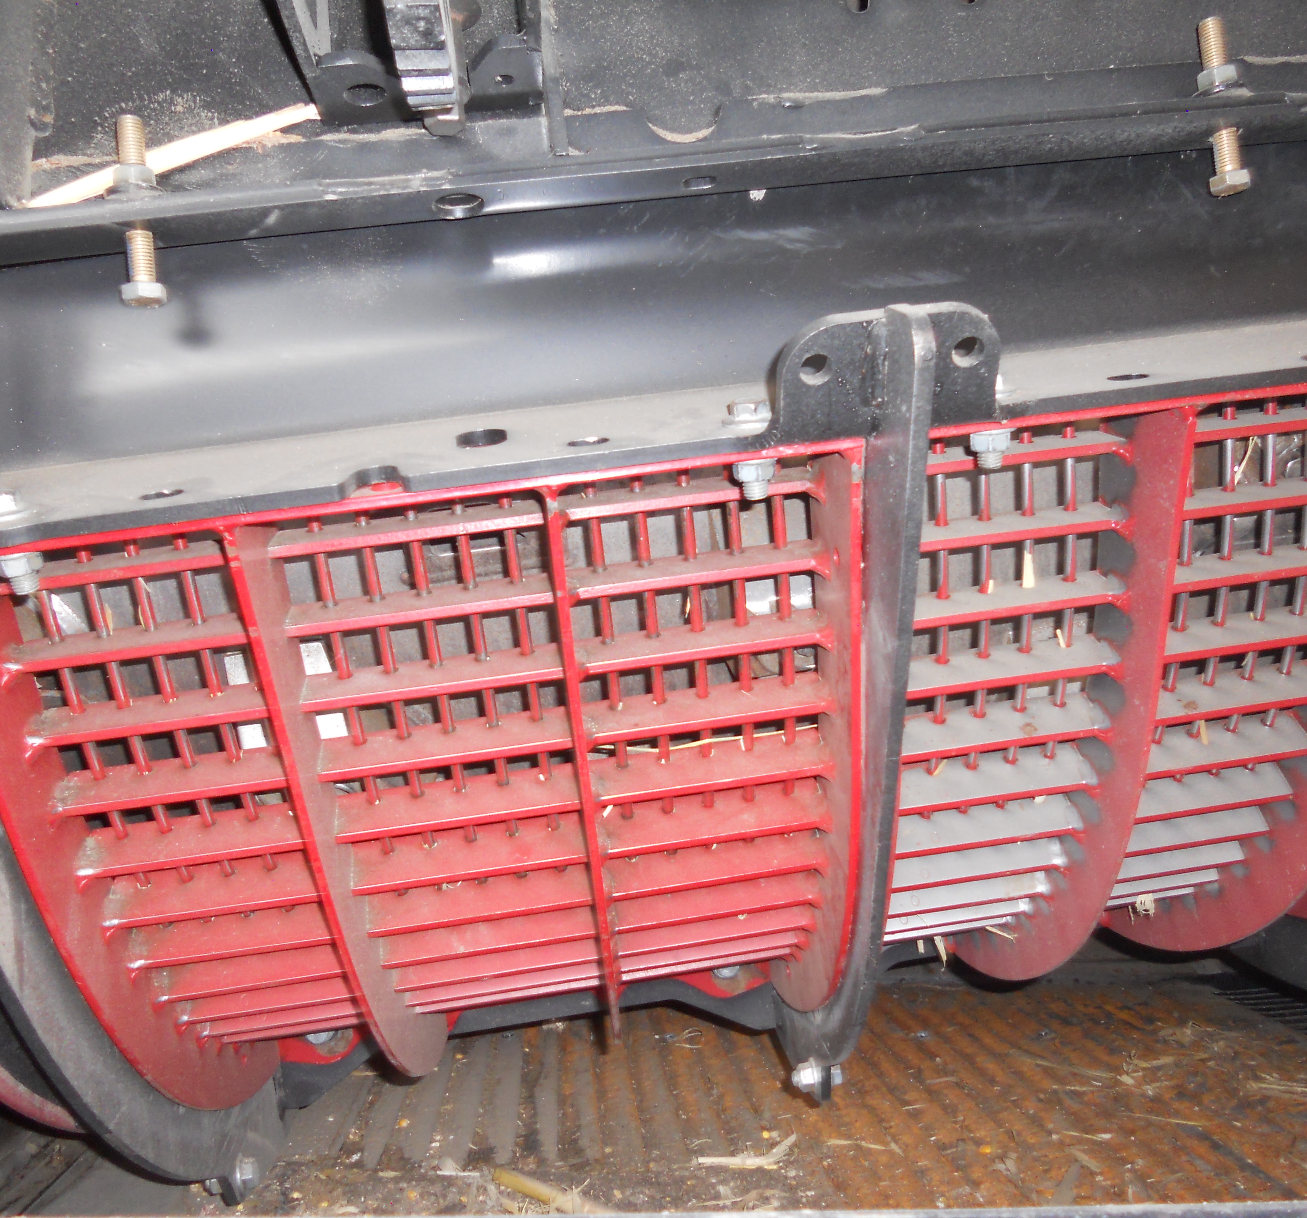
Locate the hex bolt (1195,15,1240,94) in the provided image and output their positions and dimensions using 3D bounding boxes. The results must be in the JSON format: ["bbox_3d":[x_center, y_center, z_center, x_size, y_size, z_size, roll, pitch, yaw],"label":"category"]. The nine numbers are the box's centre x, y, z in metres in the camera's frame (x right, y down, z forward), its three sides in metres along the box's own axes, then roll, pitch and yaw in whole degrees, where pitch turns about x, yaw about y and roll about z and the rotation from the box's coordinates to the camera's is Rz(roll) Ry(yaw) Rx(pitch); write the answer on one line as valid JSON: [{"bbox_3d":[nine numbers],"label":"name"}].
[{"bbox_3d":[0.289,-0.284,0.650,0.021,0.037,0.021,-7,-1,0],"label":"hex bolt"}]

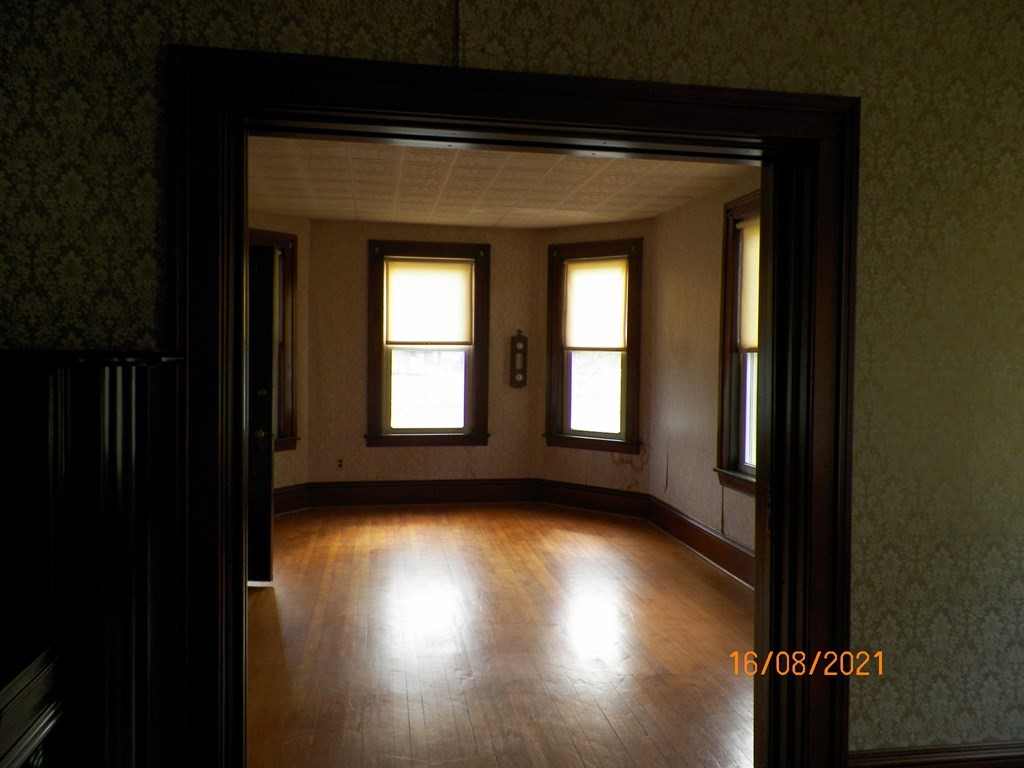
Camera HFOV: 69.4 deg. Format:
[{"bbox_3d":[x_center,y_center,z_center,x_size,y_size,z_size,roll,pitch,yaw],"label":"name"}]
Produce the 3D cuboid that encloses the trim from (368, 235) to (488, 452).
[{"bbox_3d":[-0.752,-0.350,6.690,1.114,1.835,0.110,0,3,-9],"label":"trim"}]

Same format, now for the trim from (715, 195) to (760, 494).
[{"bbox_3d":[1.457,-0.222,4.411,0.110,1.830,1.030,0,3,-9],"label":"trim"}]

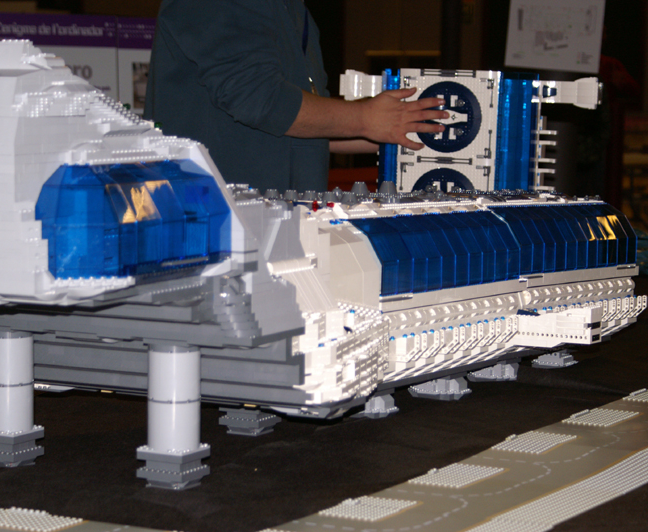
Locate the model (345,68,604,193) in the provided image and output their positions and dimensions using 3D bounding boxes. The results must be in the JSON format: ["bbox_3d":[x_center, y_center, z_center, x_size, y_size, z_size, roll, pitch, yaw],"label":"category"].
[{"bbox_3d":[0.308,-0.190,4.568,0.610,0.514,0.240,4,6,19],"label":"model"}]

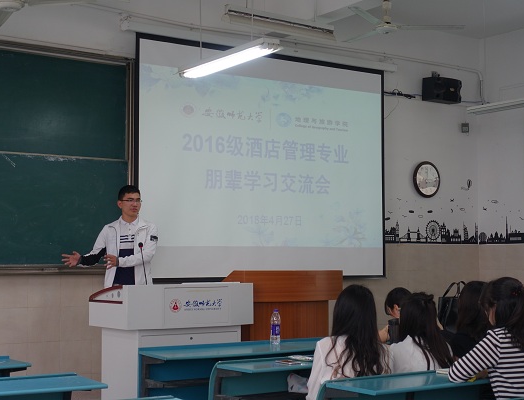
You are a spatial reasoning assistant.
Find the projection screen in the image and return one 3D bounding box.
[{"bbox_3d":[0.096,-0.342,9.406,3.050,2.290,0.050,3,-4,-34],"label":"projection screen"}]

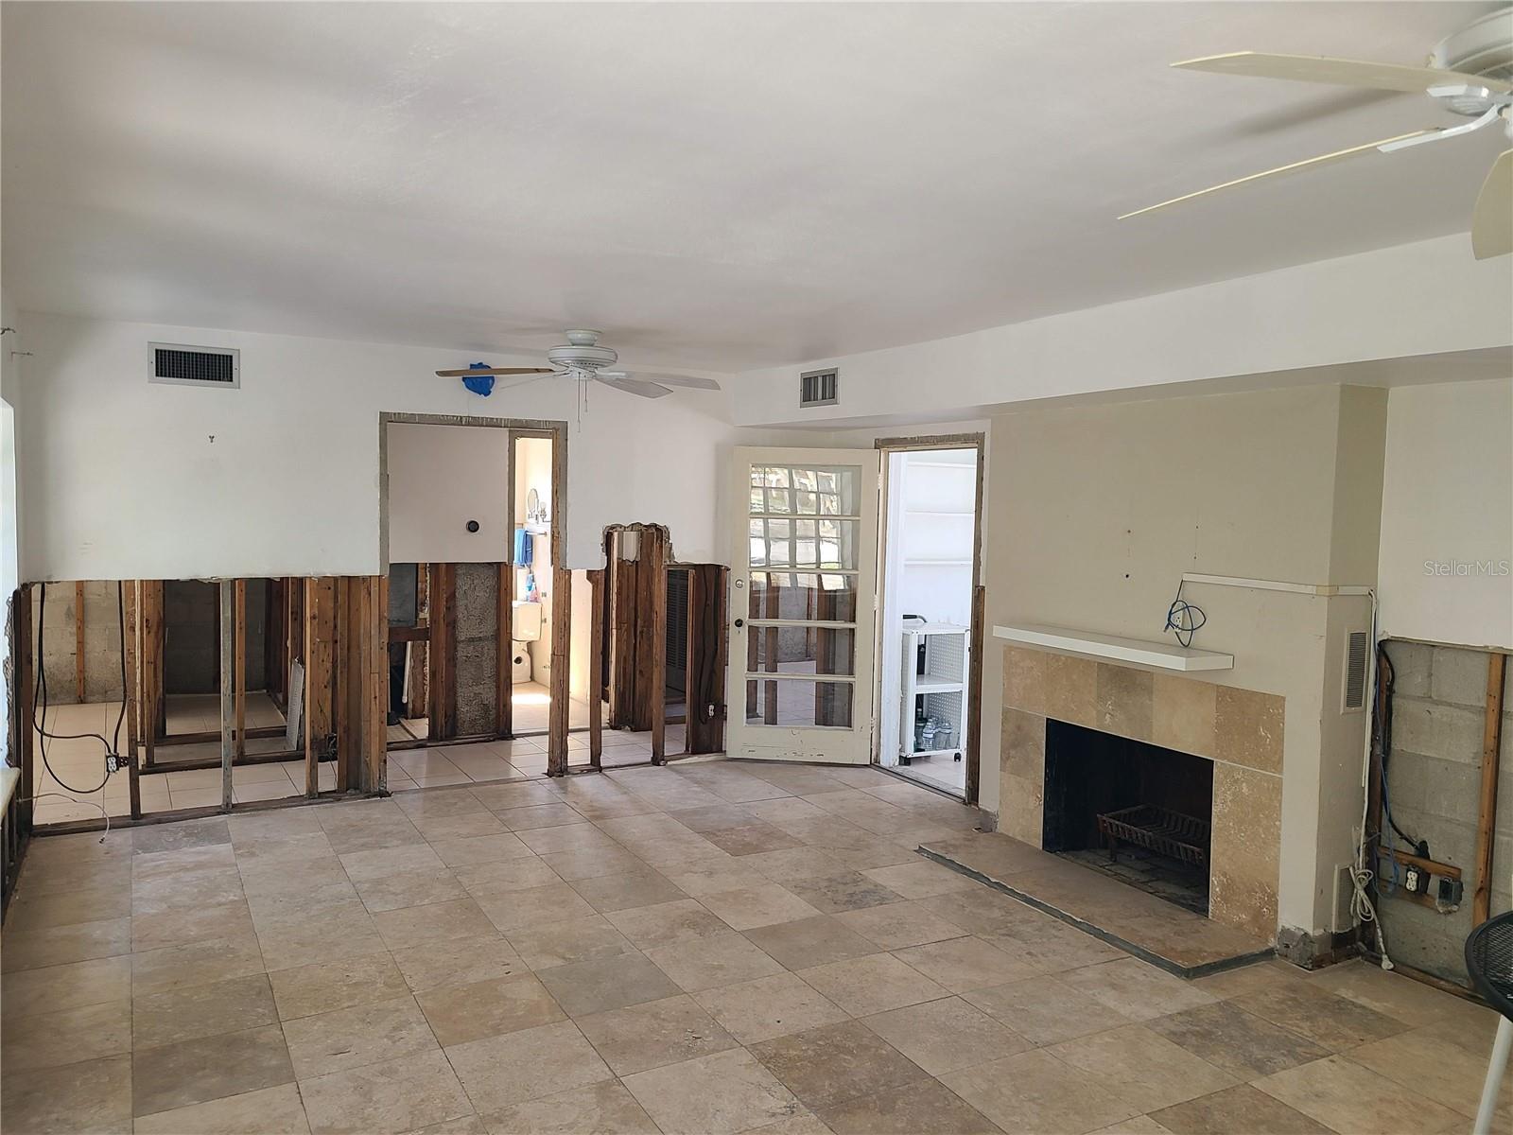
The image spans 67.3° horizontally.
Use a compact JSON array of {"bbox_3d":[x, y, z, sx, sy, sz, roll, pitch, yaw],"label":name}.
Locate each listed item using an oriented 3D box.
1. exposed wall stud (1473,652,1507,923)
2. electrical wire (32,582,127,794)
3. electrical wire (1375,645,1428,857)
[{"bbox_3d":[2.529,0.850,3.927,0.030,1.131,0.042,-1,4,-28],"label":"exposed wall stud"},{"bbox_3d":[-3.344,0.593,5.619,0.394,1.045,0.086,-1,4,-28],"label":"electrical wire"},{"bbox_3d":[2.372,0.665,4.168,0.061,0.742,0.212,-1,4,-28],"label":"electrical wire"}]

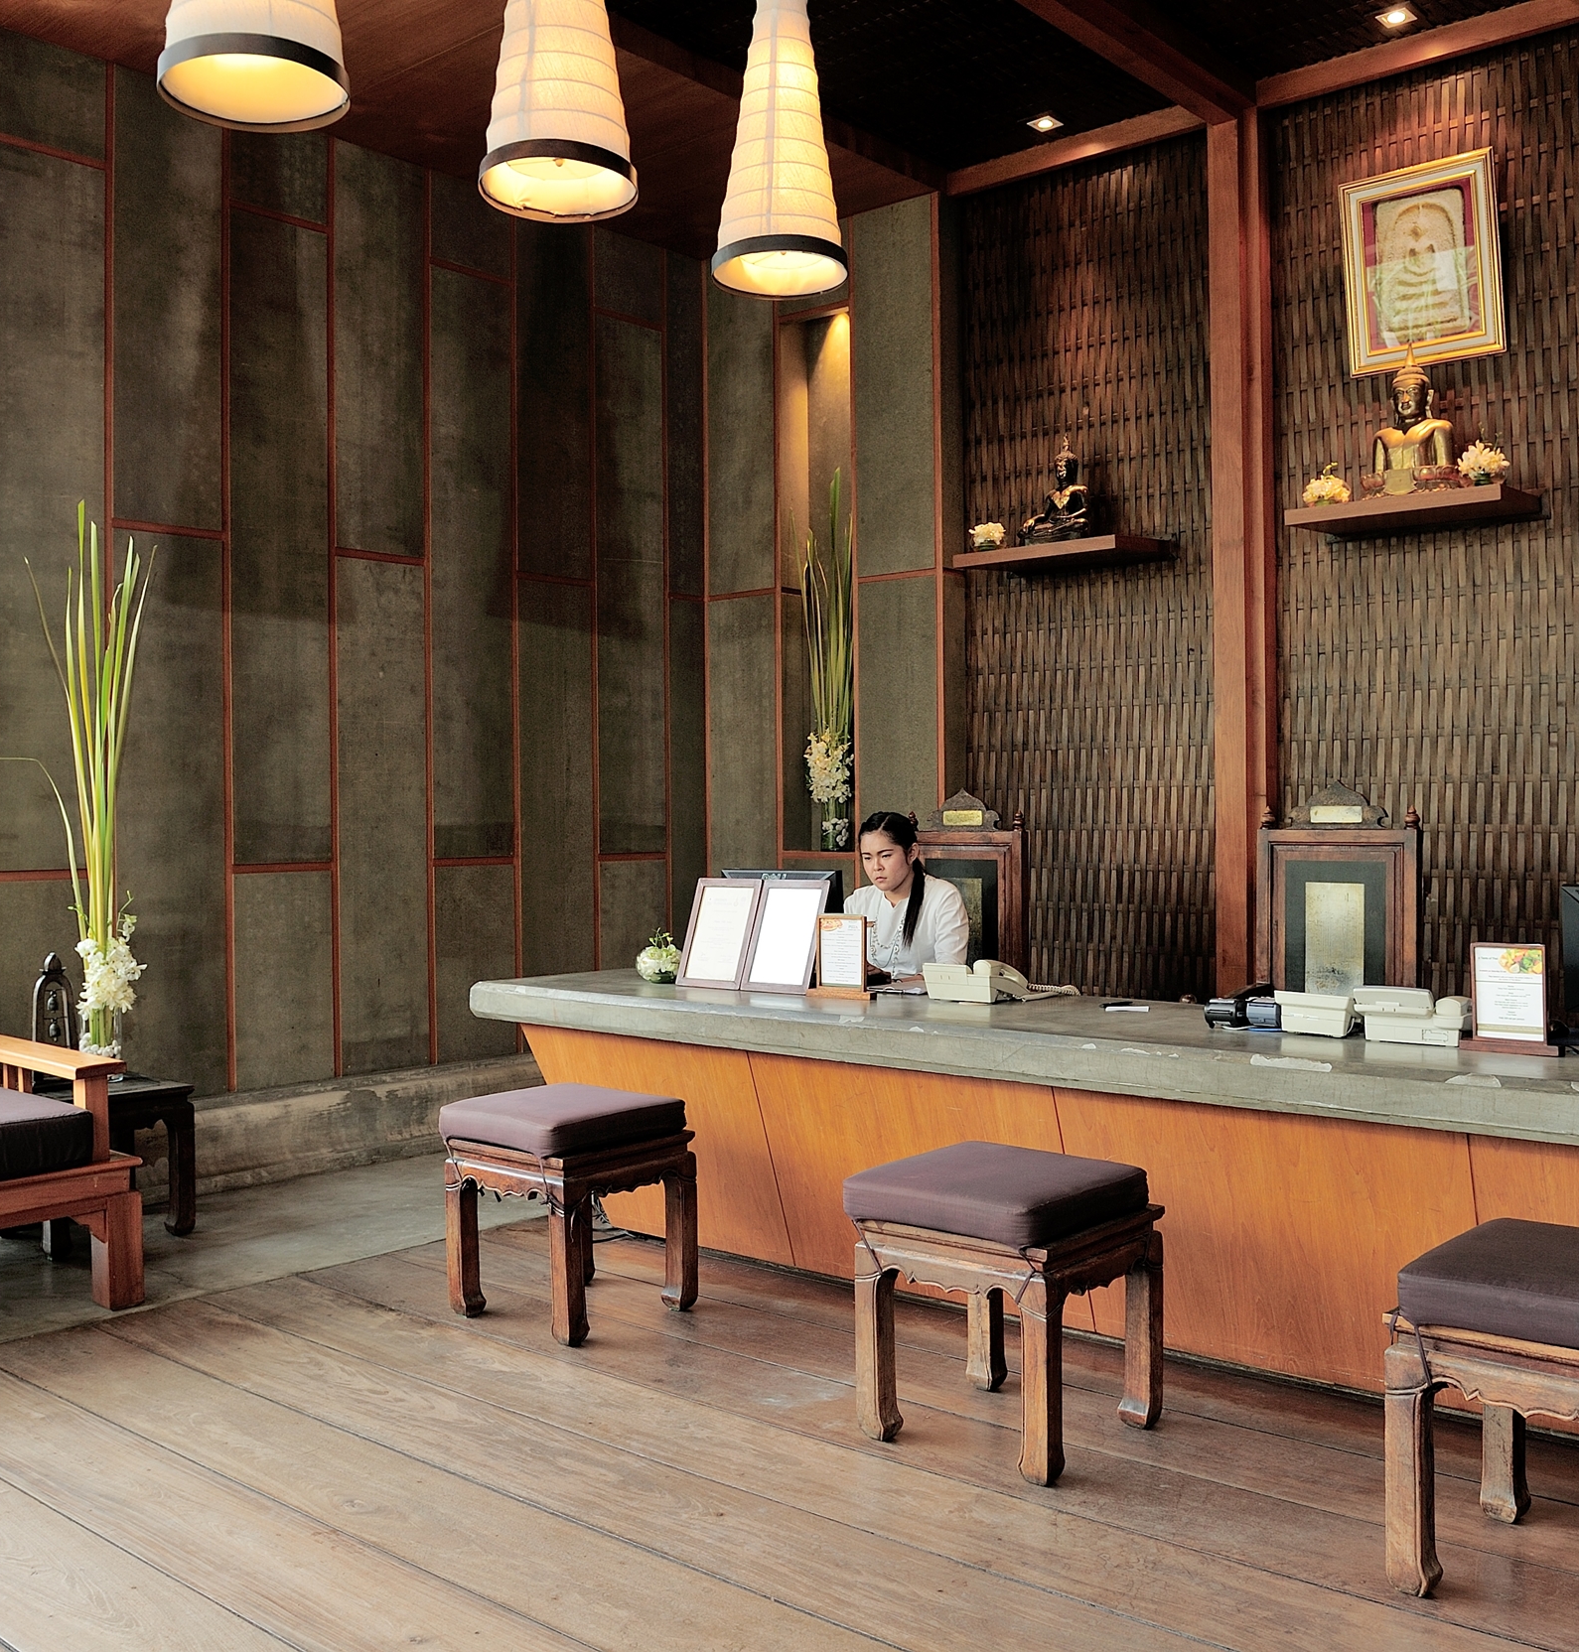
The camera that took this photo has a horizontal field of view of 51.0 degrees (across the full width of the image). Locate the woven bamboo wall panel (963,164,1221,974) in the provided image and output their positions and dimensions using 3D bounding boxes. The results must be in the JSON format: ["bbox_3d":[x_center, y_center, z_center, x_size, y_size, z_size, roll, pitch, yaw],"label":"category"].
[{"bbox_3d":[1.159,-0.674,6.337,1.119,3.654,0.050,0,1,40],"label":"woven bamboo wall panel"}]

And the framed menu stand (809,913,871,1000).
[{"bbox_3d":[0.143,0.347,4.377,0.180,0.214,0.050,0,1,34],"label":"framed menu stand"}]

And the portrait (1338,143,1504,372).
[{"bbox_3d":[2.079,-1.841,5.438,0.506,0.663,0.040,0,8,40],"label":"portrait"}]

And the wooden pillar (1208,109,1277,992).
[{"bbox_3d":[1.589,-0.660,5.834,0.188,3.630,0.188,0,1,40],"label":"wooden pillar"}]

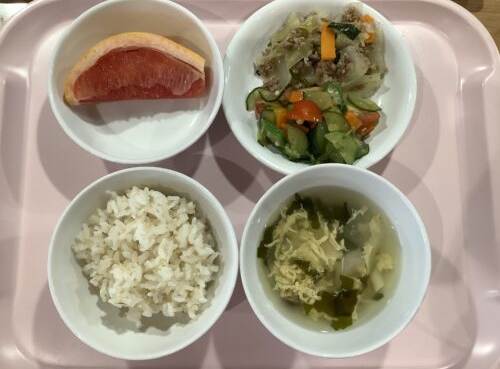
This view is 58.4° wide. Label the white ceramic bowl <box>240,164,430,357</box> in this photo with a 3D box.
[{"bbox_3d":[0.054,0.051,0.319,0.122,0.059,0.122,0,83,-1],"label":"white ceramic bowl"}]

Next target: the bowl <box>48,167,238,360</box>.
[{"bbox_3d":[-0.069,0.052,0.316,0.122,0.059,0.122,0,83,-1],"label":"bowl"}]

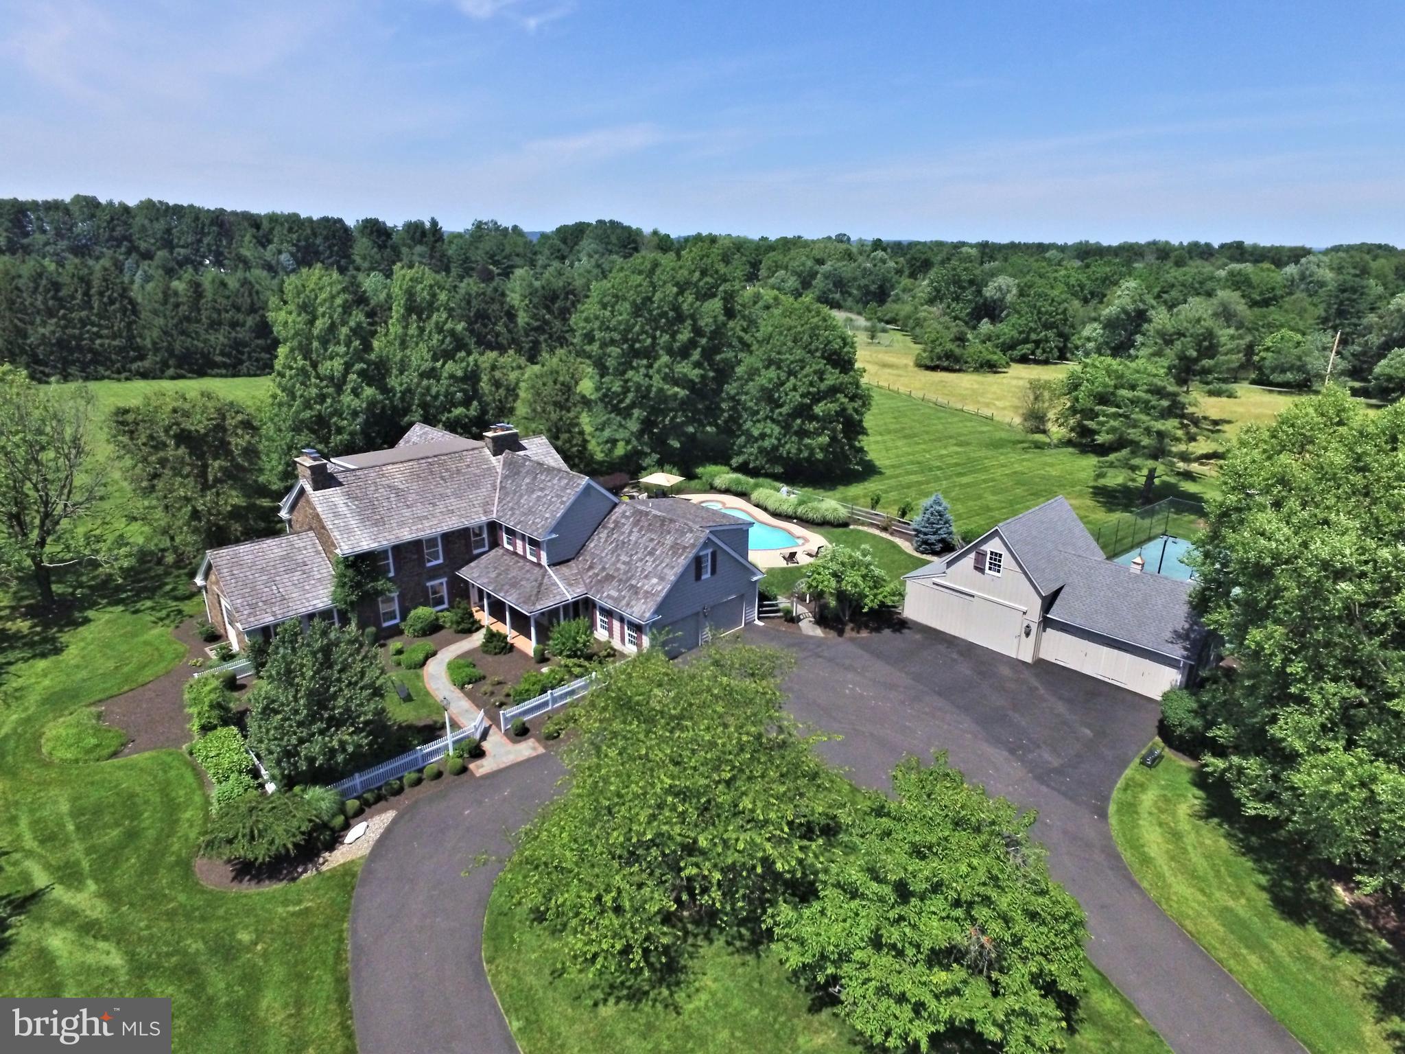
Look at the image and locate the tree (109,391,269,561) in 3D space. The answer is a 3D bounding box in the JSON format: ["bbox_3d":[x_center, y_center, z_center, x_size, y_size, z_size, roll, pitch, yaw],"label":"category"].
[{"bbox_3d":[-34.471,-3.422,55.007,9.000,11.900,8.800,0,19,0],"label":"tree"}]

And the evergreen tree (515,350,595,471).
[{"bbox_3d":[-14.651,-11.462,80.239,7.807,11.925,7.807,1,19,0],"label":"evergreen tree"}]

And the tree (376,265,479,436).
[{"bbox_3d":[-25.145,-13.660,74.282,8.820,19.606,8.820,1,19,0],"label":"tree"}]

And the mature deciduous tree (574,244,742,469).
[{"bbox_3d":[-4.165,-15.507,76.764,15.600,21.000,15.000,0,19,0],"label":"mature deciduous tree"}]

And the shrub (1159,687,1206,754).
[{"bbox_3d":[21.427,8.510,36.323,1.900,2.500,1.900,0,19,0],"label":"shrub"}]

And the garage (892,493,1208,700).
[{"bbox_3d":[20.088,3.020,45.112,8.300,7.100,15.700,-17,26,-41],"label":"garage"}]

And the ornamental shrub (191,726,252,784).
[{"bbox_3d":[-20.398,9.504,34.433,2.179,1.810,2.942,-17,26,-42],"label":"ornamental shrub"}]

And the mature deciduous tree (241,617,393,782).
[{"bbox_3d":[-15.762,7.048,33.495,5.300,6.500,5.200,0,19,0],"label":"mature deciduous tree"}]

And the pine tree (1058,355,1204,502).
[{"bbox_3d":[35.972,-8.145,69.350,10.200,12.600,9.800,0,19,0],"label":"pine tree"}]

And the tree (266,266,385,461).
[{"bbox_3d":[-31.695,-12.171,69.700,9.900,19.550,9.900,1,19,0],"label":"tree"}]

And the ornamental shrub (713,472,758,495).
[{"bbox_3d":[3.065,-4.105,75.367,4.183,1.748,3.137,1,19,0],"label":"ornamental shrub"}]

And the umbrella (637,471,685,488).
[{"bbox_3d":[-3.513,-3.340,71.189,3.070,2.800,3.070,12,22,28],"label":"umbrella"}]

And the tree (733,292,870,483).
[{"bbox_3d":[9.688,-14.269,80.993,13.924,17.538,13.924,1,19,0],"label":"tree"}]

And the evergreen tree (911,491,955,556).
[{"bbox_3d":[17.647,-0.463,61.283,3.309,4.476,3.309,1,19,0],"label":"evergreen tree"}]

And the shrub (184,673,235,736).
[{"bbox_3d":[-22.371,8.073,36.939,2.000,2.200,2.200,0,19,0],"label":"shrub"}]

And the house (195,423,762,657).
[{"bbox_3d":[-14.227,0.226,47.581,24.400,10.200,27.100,-17,26,-41],"label":"house"}]

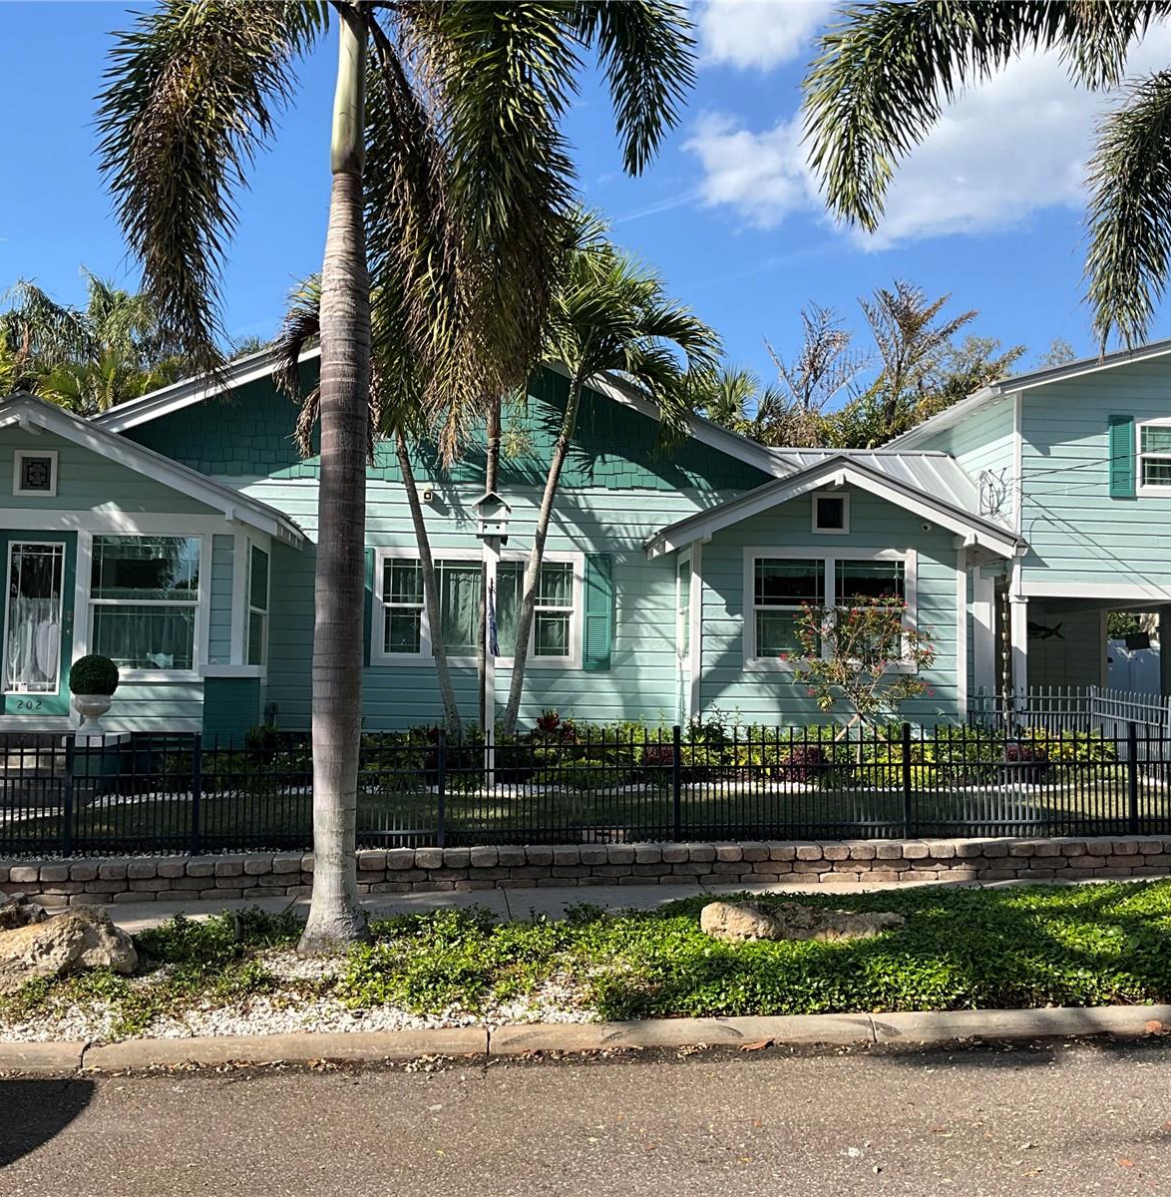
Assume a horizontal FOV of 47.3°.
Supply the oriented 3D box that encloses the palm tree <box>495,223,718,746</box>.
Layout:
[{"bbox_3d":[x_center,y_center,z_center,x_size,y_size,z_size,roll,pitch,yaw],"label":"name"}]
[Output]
[{"bbox_3d":[0.211,-1.056,15.115,2.683,6.244,2.500,1,-4,-5],"label":"palm tree"}]

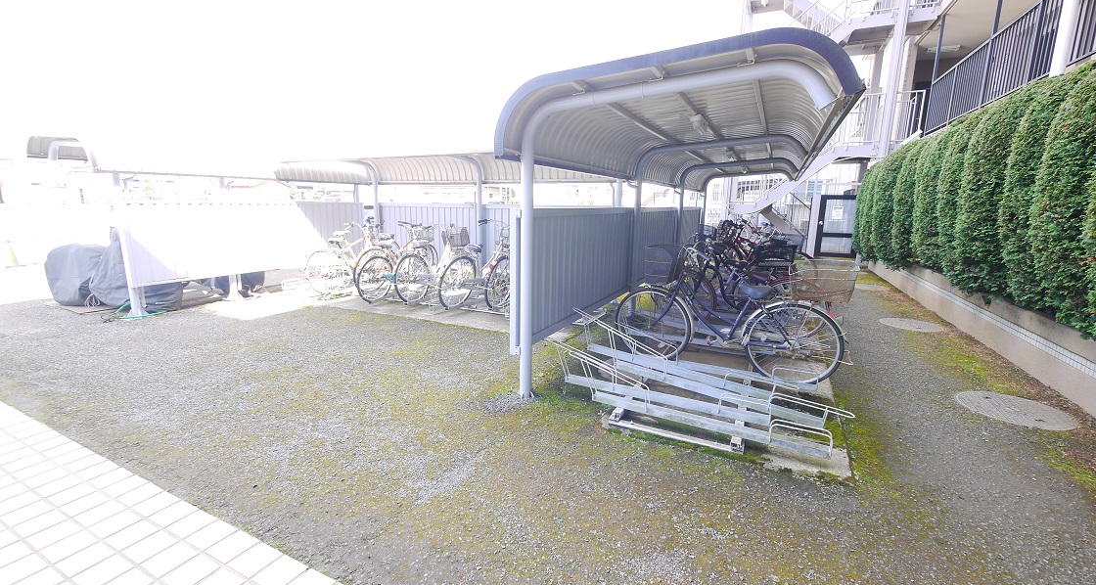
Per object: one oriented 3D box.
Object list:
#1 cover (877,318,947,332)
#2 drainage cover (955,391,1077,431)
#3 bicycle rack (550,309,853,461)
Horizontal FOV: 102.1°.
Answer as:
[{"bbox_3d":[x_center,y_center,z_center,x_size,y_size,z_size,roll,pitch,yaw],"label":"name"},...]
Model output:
[{"bbox_3d":[4.752,0.432,5.796,0.660,0.030,0.660,5,12,27],"label":"cover"},{"bbox_3d":[3.554,0.902,3.390,0.660,0.030,0.660,-1,11,0],"label":"drainage cover"},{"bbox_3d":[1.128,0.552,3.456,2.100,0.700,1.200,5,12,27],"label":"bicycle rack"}]

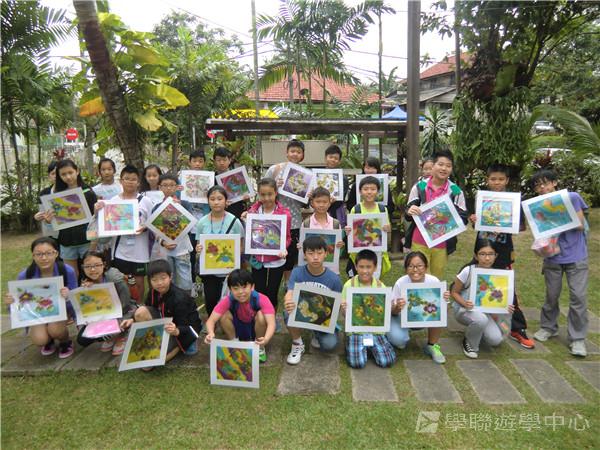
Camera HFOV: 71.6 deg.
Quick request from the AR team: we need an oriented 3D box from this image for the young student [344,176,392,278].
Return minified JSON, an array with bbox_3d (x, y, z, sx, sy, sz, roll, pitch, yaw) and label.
[{"bbox_3d":[0.595,0.261,3.736,0.440,1.369,0.360,1,10,3],"label":"young student"}]

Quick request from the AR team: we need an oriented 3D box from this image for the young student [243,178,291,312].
[{"bbox_3d":[-0.269,0.326,3.440,0.420,1.410,0.340,-1,10,-3],"label":"young student"}]

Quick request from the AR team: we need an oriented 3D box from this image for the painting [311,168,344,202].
[{"bbox_3d":[0.292,-0.410,4.290,0.325,0.325,0.015,0,4,0],"label":"painting"}]

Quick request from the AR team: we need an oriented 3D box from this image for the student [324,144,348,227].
[{"bbox_3d":[0.356,-0.078,4.559,0.460,1.580,0.340,1,10,3],"label":"student"}]

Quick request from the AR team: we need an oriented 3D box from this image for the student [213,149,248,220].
[{"bbox_3d":[-0.720,-0.037,4.515,0.460,1.580,0.340,-1,10,-6],"label":"student"}]

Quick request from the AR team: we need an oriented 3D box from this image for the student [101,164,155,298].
[{"bbox_3d":[-1.435,0.196,3.610,0.480,1.427,0.400,-2,9,-11],"label":"student"}]

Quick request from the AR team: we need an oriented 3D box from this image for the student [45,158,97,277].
[{"bbox_3d":[-1.965,0.189,3.698,0.450,1.524,0.360,-2,10,-11],"label":"student"}]

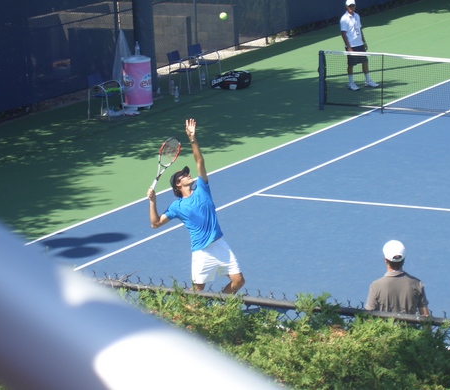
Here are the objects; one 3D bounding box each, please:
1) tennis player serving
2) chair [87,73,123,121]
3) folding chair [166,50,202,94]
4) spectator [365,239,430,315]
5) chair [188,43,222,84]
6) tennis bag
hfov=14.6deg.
[{"bbox_3d":[-0.300,0.277,19.197,0.750,2.300,0.800,7,16,38],"label":"tennis player serving"},{"bbox_3d":[-2.178,-1.802,32.120,0.510,0.790,0.510,5,15,31],"label":"chair"},{"bbox_3d":[-0.800,-2.436,34.596,0.510,0.790,0.510,5,15,31],"label":"folding chair"},{"bbox_3d":[1.544,1.260,15.654,0.560,1.780,0.330,-5,13,-9],"label":"spectator"},{"bbox_3d":[-0.388,-2.624,35.328,0.510,0.790,0.510,8,17,40],"label":"chair"},{"bbox_3d":[0.110,-2.287,34.825,0.760,0.310,0.360,7,16,38],"label":"tennis bag"}]

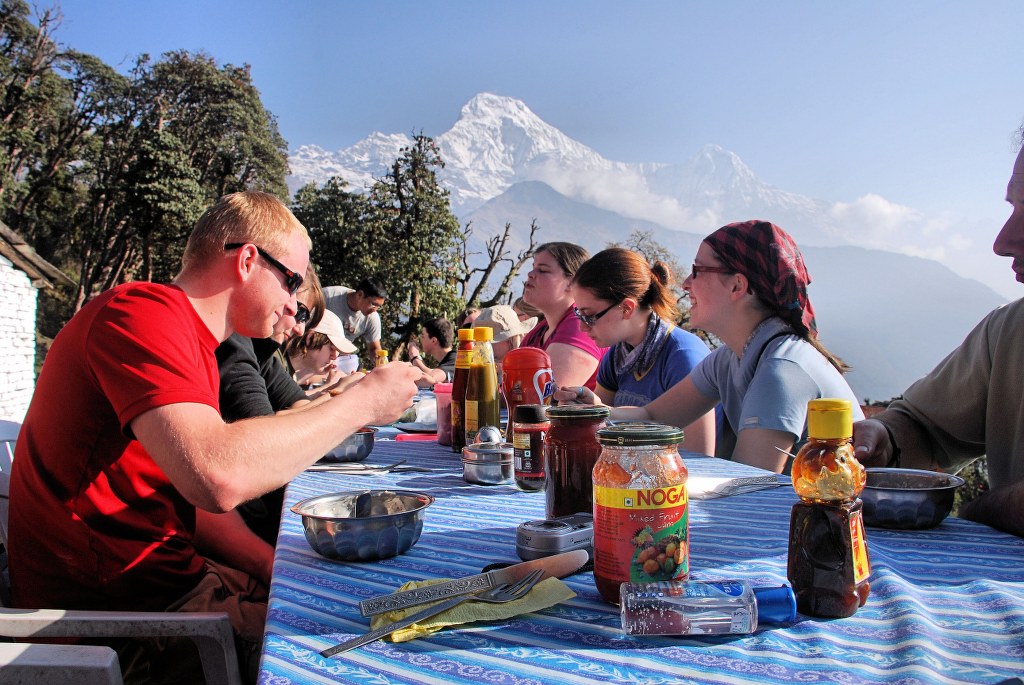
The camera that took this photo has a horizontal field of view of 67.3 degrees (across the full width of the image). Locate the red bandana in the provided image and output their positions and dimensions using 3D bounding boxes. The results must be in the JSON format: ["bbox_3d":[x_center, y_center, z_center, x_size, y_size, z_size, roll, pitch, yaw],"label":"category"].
[{"bbox_3d":[0.462,-0.119,1.430,0.215,0.215,0.170,-1,0,15],"label":"red bandana"}]

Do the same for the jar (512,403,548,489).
[{"bbox_3d":[0.027,0.140,1.050,0.054,0.113,0.054,-1,0,0],"label":"jar"}]

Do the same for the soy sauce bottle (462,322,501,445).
[{"bbox_3d":[-0.049,0.088,1.300,0.060,0.222,0.060,-1,0,0],"label":"soy sauce bottle"}]

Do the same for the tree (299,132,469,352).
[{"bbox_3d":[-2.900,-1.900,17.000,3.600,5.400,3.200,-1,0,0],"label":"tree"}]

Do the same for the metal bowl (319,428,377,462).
[{"bbox_3d":[-0.313,0.189,1.403,0.134,0.049,0.134,0,-1,-11],"label":"metal bowl"}]

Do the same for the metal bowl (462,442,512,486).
[{"bbox_3d":[-0.034,0.182,1.153,0.078,0.050,0.078,0,-1,0],"label":"metal bowl"}]

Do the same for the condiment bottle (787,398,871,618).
[{"bbox_3d":[0.233,0.118,0.568,0.054,0.154,0.054,-1,-1,40],"label":"condiment bottle"}]

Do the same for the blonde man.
[{"bbox_3d":[-0.430,0.350,1.200,0.660,1.180,0.520,-1,0,-15],"label":"blonde man"}]

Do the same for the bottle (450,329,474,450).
[{"bbox_3d":[-0.090,0.095,1.534,0.063,0.238,0.063,0,-1,-3],"label":"bottle"}]

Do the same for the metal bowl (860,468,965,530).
[{"bbox_3d":[0.422,0.174,0.851,0.136,0.047,0.136,-1,-1,27],"label":"metal bowl"}]

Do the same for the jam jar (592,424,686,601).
[{"bbox_3d":[0.101,0.132,0.609,0.076,0.130,0.076,0,-1,0],"label":"jam jar"}]

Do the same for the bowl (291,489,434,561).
[{"bbox_3d":[-0.139,0.176,0.725,0.137,0.048,0.137,-1,0,0],"label":"bowl"}]

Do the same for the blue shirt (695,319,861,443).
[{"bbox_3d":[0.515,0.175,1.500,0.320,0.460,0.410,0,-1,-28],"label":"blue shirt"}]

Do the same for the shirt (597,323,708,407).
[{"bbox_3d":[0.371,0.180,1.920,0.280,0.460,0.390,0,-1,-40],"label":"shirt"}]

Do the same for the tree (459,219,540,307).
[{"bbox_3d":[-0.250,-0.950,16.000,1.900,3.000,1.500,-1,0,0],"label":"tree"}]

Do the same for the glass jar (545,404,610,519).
[{"bbox_3d":[0.074,0.136,0.866,0.076,0.130,0.076,-1,-1,5],"label":"glass jar"}]

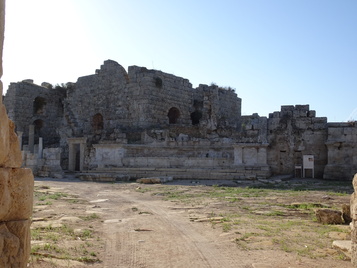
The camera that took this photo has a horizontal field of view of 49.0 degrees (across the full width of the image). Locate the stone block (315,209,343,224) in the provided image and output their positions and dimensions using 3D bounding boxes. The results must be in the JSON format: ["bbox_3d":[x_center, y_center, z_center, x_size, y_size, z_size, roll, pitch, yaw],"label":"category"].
[{"bbox_3d":[3.847,2.105,10.000,0.620,0.340,0.420,0,-4,8],"label":"stone block"}]

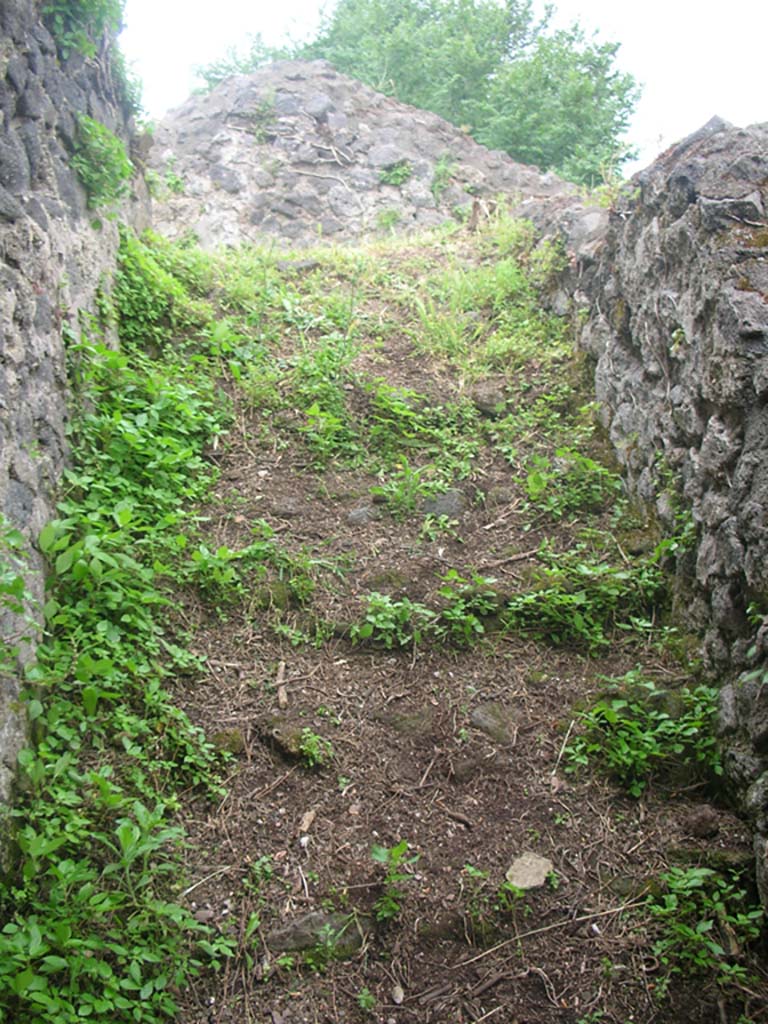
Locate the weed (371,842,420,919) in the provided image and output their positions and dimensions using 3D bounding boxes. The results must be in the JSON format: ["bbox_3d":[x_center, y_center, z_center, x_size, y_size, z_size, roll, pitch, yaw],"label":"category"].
[{"bbox_3d":[0.025,0.883,2.480,0.112,0.170,0.100,0,7,0],"label":"weed"}]

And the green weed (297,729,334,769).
[{"bbox_3d":[-0.184,0.644,2.820,0.097,0.095,0.085,0,7,0],"label":"green weed"}]

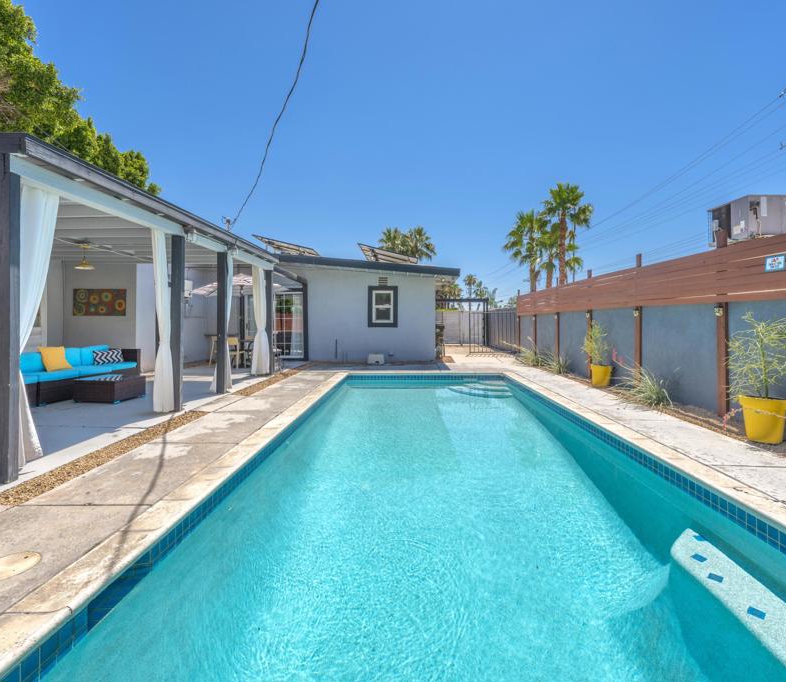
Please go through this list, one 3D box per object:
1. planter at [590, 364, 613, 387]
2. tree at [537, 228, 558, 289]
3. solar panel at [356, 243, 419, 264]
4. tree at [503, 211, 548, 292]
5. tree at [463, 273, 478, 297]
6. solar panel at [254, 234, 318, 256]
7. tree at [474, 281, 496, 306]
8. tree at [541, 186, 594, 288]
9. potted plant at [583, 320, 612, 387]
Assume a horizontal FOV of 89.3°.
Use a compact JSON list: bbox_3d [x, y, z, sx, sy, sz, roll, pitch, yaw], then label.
[{"bbox_3d":[4.081,0.678,7.780,0.400,0.420,0.400,0,2,2],"label":"planter"},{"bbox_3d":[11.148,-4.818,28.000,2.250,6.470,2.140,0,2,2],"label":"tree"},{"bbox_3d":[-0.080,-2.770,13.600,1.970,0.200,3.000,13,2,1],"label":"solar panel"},{"bbox_3d":[10.000,-5.050,30.000,3.400,9.600,3.400,0,2,2],"label":"tree"},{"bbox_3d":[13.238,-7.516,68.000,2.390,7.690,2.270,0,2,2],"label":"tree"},{"bbox_3d":[-3.310,-3.020,13.600,1.970,0.200,3.000,13,2,1],"label":"solar panel"},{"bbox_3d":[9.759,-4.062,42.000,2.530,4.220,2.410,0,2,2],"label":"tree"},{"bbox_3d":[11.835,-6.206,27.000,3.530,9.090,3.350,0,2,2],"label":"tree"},{"bbox_3d":[4.006,0.254,7.780,0.530,1.280,0.520,0,2,2],"label":"potted plant"}]

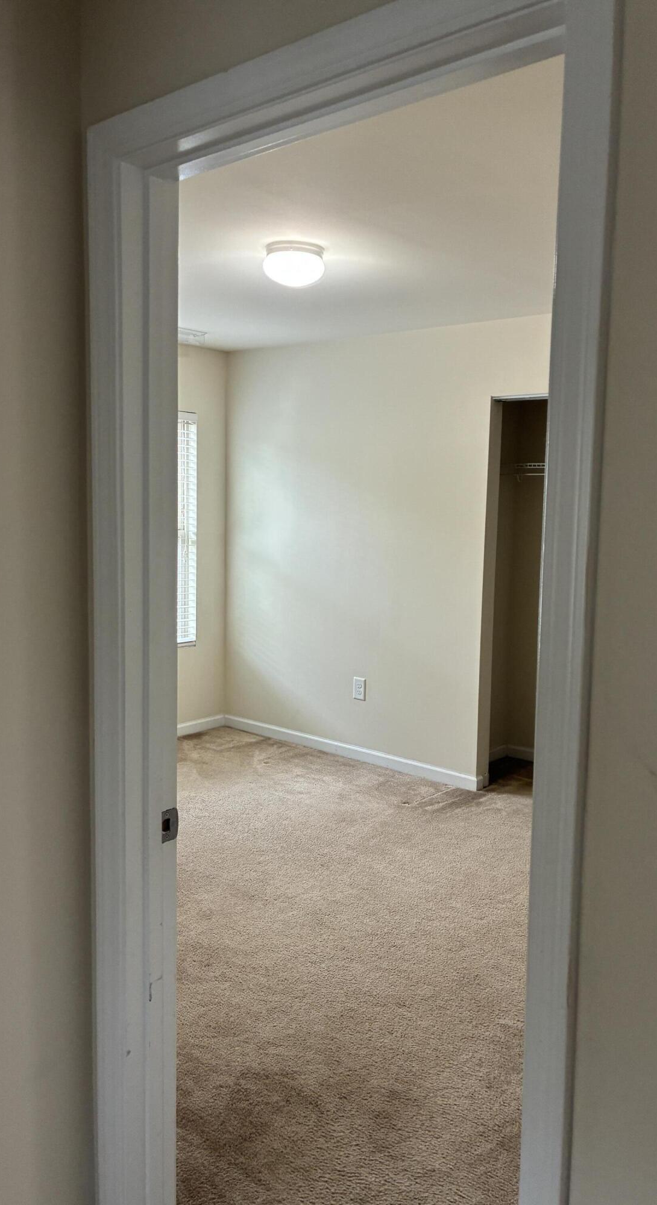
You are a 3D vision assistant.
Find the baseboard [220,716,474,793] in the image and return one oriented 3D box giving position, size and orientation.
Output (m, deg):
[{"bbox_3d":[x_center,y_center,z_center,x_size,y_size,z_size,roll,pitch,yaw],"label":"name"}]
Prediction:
[{"bbox_3d":[0.050,0.869,5.412,1.985,0.074,0.016,7,8,42],"label":"baseboard"}]

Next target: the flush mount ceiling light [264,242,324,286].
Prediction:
[{"bbox_3d":[-0.127,-1.268,3.429,0.237,0.135,0.237,1,6,0],"label":"flush mount ceiling light"}]

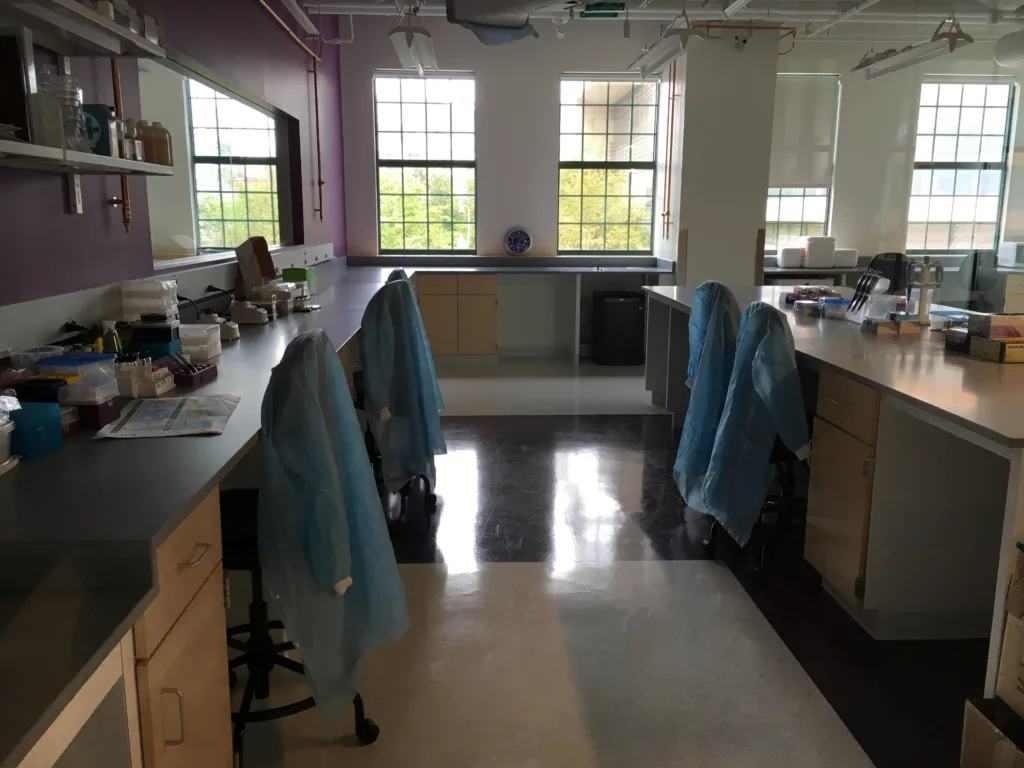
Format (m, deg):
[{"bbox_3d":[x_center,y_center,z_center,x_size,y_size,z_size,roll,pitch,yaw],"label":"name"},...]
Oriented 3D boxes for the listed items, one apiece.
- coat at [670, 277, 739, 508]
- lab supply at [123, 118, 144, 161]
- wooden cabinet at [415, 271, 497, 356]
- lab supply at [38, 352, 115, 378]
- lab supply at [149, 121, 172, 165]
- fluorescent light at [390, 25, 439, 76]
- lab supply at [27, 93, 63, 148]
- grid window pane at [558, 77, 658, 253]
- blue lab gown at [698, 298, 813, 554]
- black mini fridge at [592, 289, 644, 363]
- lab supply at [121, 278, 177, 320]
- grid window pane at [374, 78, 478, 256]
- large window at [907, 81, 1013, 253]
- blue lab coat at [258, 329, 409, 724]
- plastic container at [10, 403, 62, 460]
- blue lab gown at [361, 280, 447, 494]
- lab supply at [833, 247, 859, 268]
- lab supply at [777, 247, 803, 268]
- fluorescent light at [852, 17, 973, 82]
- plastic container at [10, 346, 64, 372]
[{"bbox_3d":[0.949,0.043,3.947,0.370,1.020,0.440,0,11,-3],"label":"coat"},{"bbox_3d":[-1.128,-0.721,2.558,0.058,0.130,0.058,-7,13,-32],"label":"lab supply"},{"bbox_3d":[-0.548,-0.729,8.695,0.770,0.820,0.600,0,11,-3],"label":"wooden cabinet"},{"bbox_3d":[-1.097,-0.040,2.178,0.125,0.058,0.120,-2,11,-10],"label":"lab supply"},{"bbox_3d":[-1.223,-0.830,2.964,0.070,0.152,0.075,0,11,-3],"label":"lab supply"},{"bbox_3d":[-0.666,-2.293,5.989,0.260,0.135,1.250,0,11,-3],"label":"fluorescent light"},{"bbox_3d":[-1.211,-0.661,2.151,0.100,0.130,0.130,0,11,-3],"label":"lab supply"},{"bbox_3d":[1.034,-2.325,9.232,1.060,1.854,0.120,0,11,-3],"label":"grid window pane"},{"bbox_3d":[1.012,0.159,3.622,0.390,1.010,0.460,0,11,-3],"label":"blue lab gown"},{"bbox_3d":[1.084,-0.571,8.693,0.445,0.680,0.470,0,11,-3],"label":"black mini fridge"},{"bbox_3d":[-1.363,-0.316,3.231,0.145,0.140,0.160,0,11,-3],"label":"lab supply"},{"bbox_3d":[-0.907,-2.316,9.145,1.057,1.852,0.120,0,11,-3],"label":"grid window pane"},{"bbox_3d":[4.908,-2.362,9.402,1.066,1.855,0.120,0,11,-3],"label":"large window"},{"bbox_3d":[-0.472,0.359,2.334,0.360,1.030,0.460,0,11,-3],"label":"blue lab coat"},{"bbox_3d":[-1.077,0.097,1.890,0.090,0.115,0.120,3,12,14],"label":"plastic container"},{"bbox_3d":[-0.522,-0.001,4.136,0.380,1.000,0.440,0,11,-3],"label":"blue lab gown"},{"bbox_3d":[3.324,-1.267,8.699,0.250,0.200,0.210,0,11,-3],"label":"lab supply"},{"bbox_3d":[2.775,-1.263,8.663,0.190,0.200,0.190,0,11,-3],"label":"lab supply"},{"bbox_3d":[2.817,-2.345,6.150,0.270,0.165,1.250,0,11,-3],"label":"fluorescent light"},{"bbox_3d":[-1.298,-0.049,2.368,0.110,0.100,0.130,0,11,-3],"label":"plastic container"}]

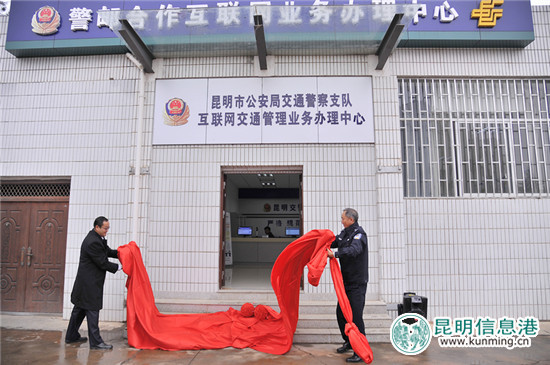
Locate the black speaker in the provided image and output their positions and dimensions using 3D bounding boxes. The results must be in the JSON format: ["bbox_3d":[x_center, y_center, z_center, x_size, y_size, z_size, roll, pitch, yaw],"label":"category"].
[{"bbox_3d":[2.170,1.992,5.627,0.280,0.511,0.300,0,-8,1],"label":"black speaker"}]

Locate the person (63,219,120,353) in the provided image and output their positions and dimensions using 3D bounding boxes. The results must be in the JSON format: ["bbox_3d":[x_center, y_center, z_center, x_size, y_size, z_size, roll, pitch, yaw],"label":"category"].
[{"bbox_3d":[-2.436,1.318,4.971,0.730,1.707,0.550,-1,-8,9],"label":"person"}]

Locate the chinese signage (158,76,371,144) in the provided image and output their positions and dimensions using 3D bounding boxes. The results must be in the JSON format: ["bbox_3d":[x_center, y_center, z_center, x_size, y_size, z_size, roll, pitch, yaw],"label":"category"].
[{"bbox_3d":[-0.205,-1.262,6.521,3.883,1.214,0.090,0,-8,1],"label":"chinese signage"}]

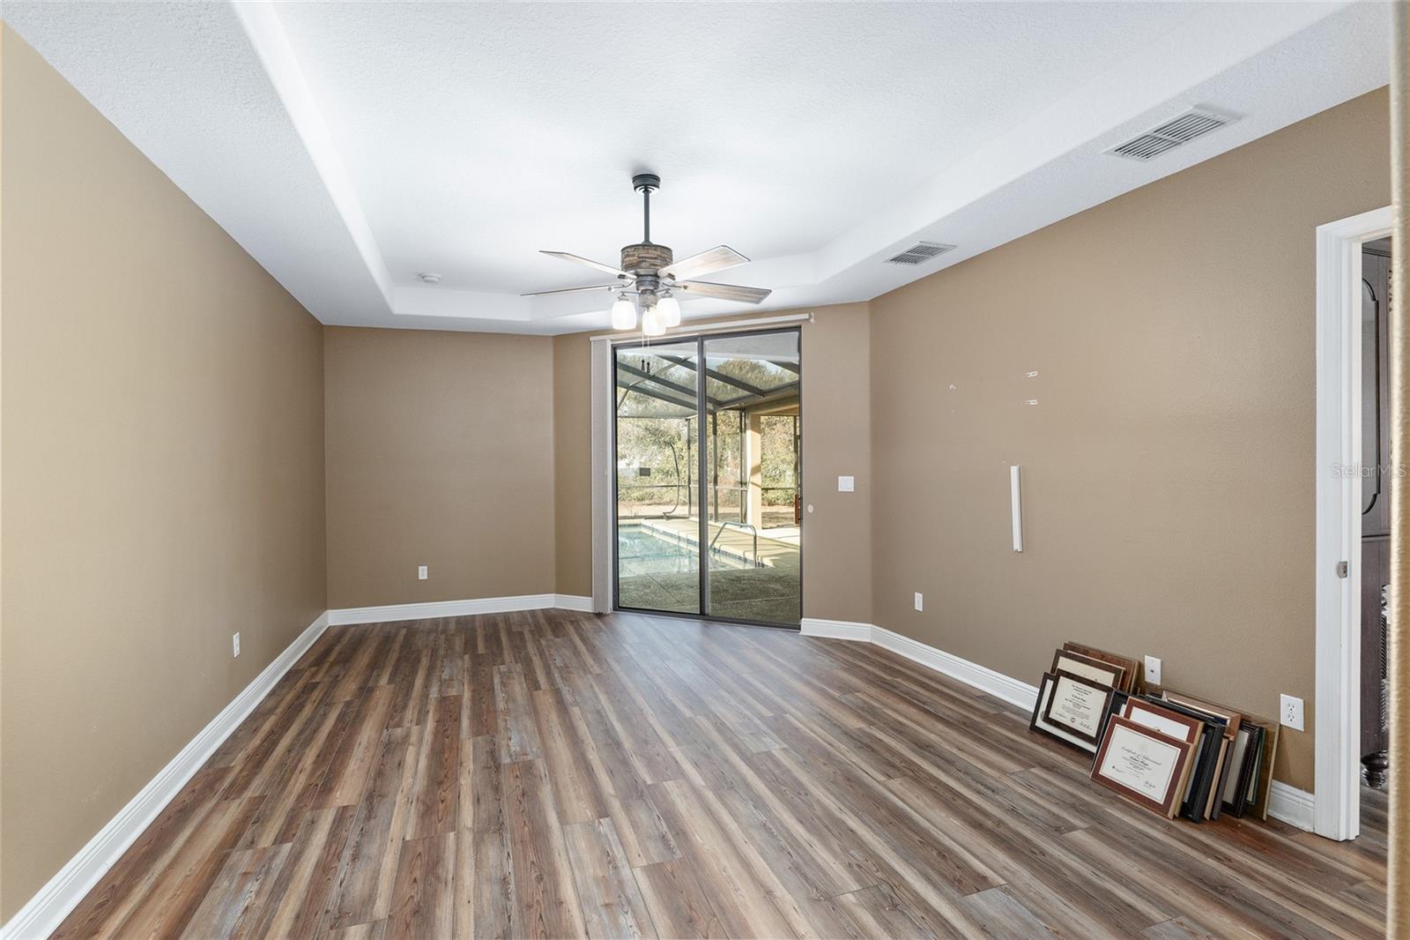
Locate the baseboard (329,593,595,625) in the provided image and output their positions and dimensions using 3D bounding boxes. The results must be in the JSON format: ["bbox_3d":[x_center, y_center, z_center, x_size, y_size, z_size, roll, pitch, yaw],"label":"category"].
[{"bbox_3d":[-2.083,1.225,5.490,2.216,0.142,0.295,-1,0,-13],"label":"baseboard"}]

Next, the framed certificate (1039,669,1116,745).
[{"bbox_3d":[1.731,1.094,2.905,0.020,0.267,0.287,21,-7,-19],"label":"framed certificate"}]

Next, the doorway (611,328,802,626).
[{"bbox_3d":[-0.032,0.075,5.285,1.770,2.400,0.100,0,0,24],"label":"doorway"}]

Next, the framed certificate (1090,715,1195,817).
[{"bbox_3d":[1.727,1.163,2.484,0.024,0.274,0.307,27,-9,-19],"label":"framed certificate"}]

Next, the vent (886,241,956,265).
[{"bbox_3d":[1.224,-1.232,3.586,0.236,0.020,0.338,-1,0,-21],"label":"vent"}]

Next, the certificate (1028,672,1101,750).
[{"bbox_3d":[1.720,1.145,2.920,0.020,0.286,0.375,21,-7,-20],"label":"certificate"}]

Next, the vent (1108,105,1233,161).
[{"bbox_3d":[1.706,-1.227,2.307,0.236,0.020,0.338,-1,0,-21],"label":"vent"}]

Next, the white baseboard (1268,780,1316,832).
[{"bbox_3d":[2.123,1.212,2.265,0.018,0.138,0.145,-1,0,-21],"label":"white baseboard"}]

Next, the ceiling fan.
[{"bbox_3d":[-0.285,-1.076,3.072,1.270,0.770,1.260,-1,0,0],"label":"ceiling fan"}]

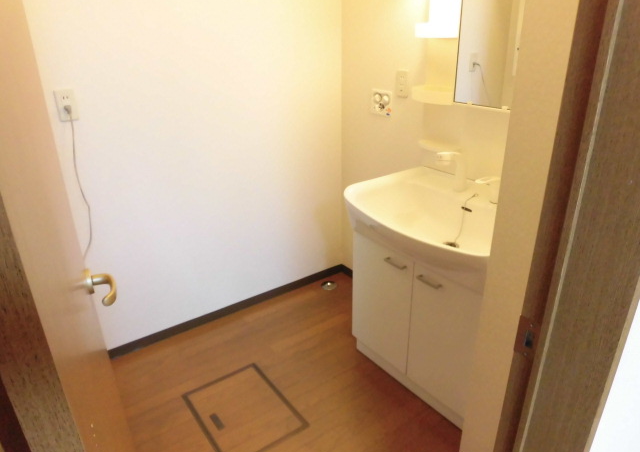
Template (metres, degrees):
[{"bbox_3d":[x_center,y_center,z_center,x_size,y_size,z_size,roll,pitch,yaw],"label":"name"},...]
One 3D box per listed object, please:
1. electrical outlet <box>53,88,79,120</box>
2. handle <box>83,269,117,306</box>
[{"bbox_3d":[-0.997,-0.475,1.752,0.071,0.118,0.014,-17,28,-32],"label":"electrical outlet"},{"bbox_3d":[-0.469,0.133,0.961,0.055,0.054,0.118,-12,25,-23],"label":"handle"}]

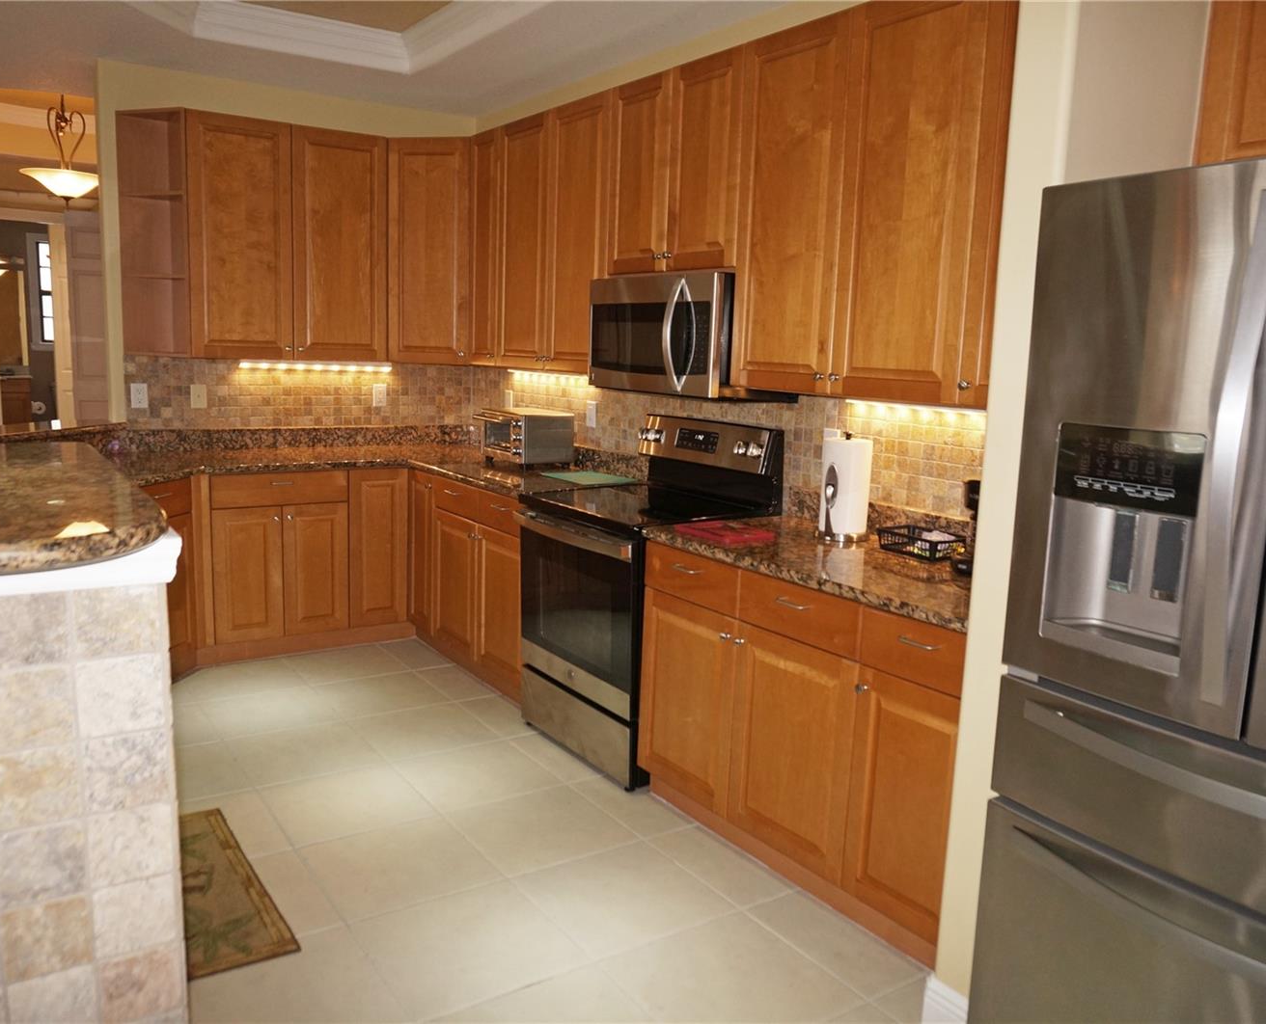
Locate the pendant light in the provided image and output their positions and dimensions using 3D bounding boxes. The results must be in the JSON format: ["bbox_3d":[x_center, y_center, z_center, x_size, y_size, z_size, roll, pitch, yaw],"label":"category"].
[{"bbox_3d":[-3.503,-2.247,6.337,0.570,0.730,0.570,-4,11,-33],"label":"pendant light"}]

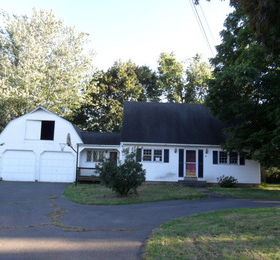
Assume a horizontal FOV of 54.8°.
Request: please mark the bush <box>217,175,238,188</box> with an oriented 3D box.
[{"bbox_3d":[5.805,3.389,18.012,1.300,0.880,1.200,2,-6,0],"label":"bush"}]

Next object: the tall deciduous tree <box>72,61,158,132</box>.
[{"bbox_3d":[-3.446,-1.911,35.383,11.000,14.600,10.500,2,-6,0],"label":"tall deciduous tree"}]

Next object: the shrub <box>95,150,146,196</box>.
[{"bbox_3d":[-1.010,2.079,13.353,2.350,2.200,2.200,2,-6,0],"label":"shrub"}]

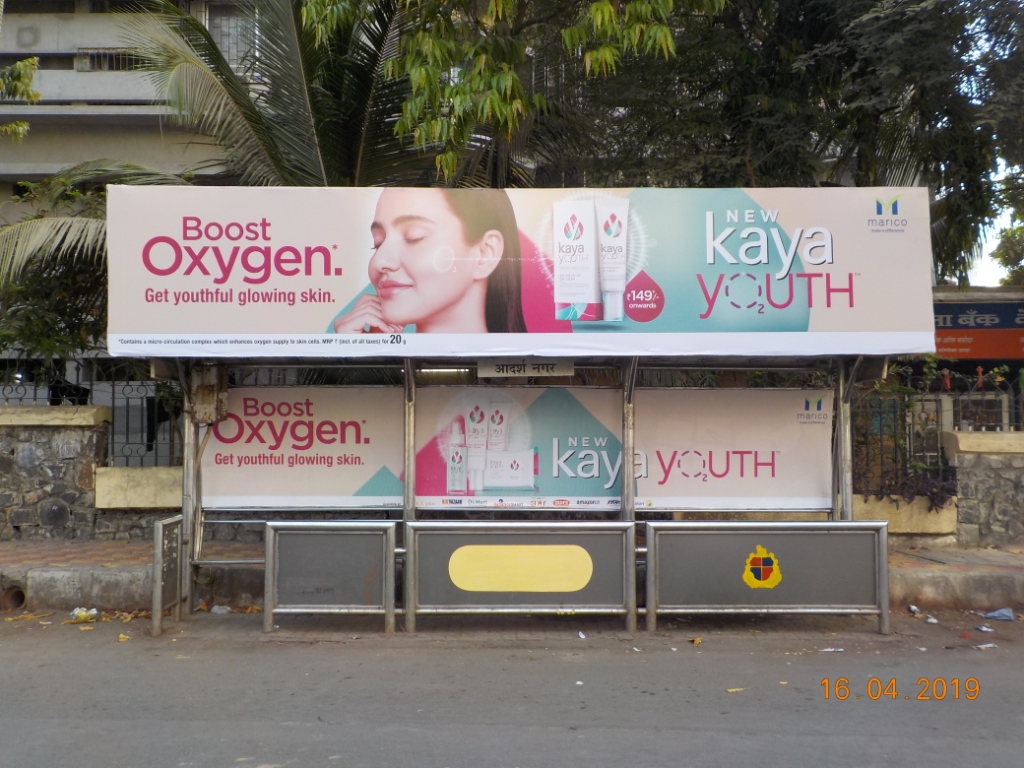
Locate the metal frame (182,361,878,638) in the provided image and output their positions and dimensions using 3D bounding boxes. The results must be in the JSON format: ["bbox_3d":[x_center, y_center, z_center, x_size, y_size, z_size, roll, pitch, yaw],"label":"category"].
[{"bbox_3d":[0.053,0.798,7.510,5.850,2.360,0.920,0,-3,-1],"label":"metal frame"}]

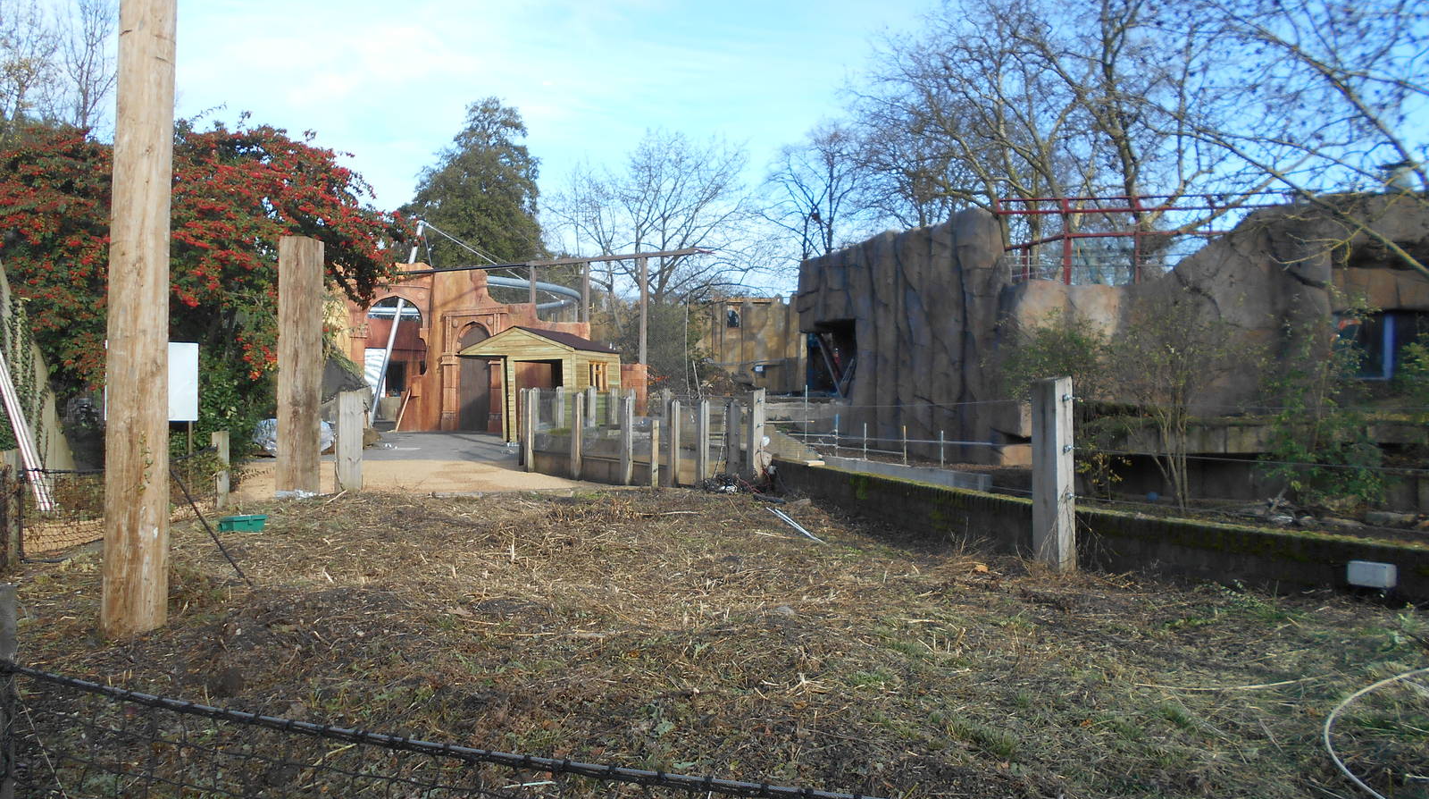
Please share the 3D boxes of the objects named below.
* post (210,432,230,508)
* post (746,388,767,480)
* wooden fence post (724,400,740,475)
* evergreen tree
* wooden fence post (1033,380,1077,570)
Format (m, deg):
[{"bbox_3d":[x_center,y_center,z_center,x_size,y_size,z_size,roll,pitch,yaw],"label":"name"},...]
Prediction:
[{"bbox_3d":[-4.971,0.713,10.800,0.140,0.800,0.140,0,0,-20],"label":"post"},{"bbox_3d":[0.542,0.449,13.700,0.160,1.180,0.210,0,0,-19],"label":"post"},{"bbox_3d":[0.292,0.626,16.500,0.150,1.201,0.150,-1,-1,35],"label":"wooden fence post"},{"bbox_3d":[-11.104,-6.527,50.000,6.600,15.186,6.600,0,-1,0],"label":"evergreen tree"},{"bbox_3d":[2.403,0.526,7.600,0.160,1.360,0.260,0,-1,-22],"label":"wooden fence post"}]

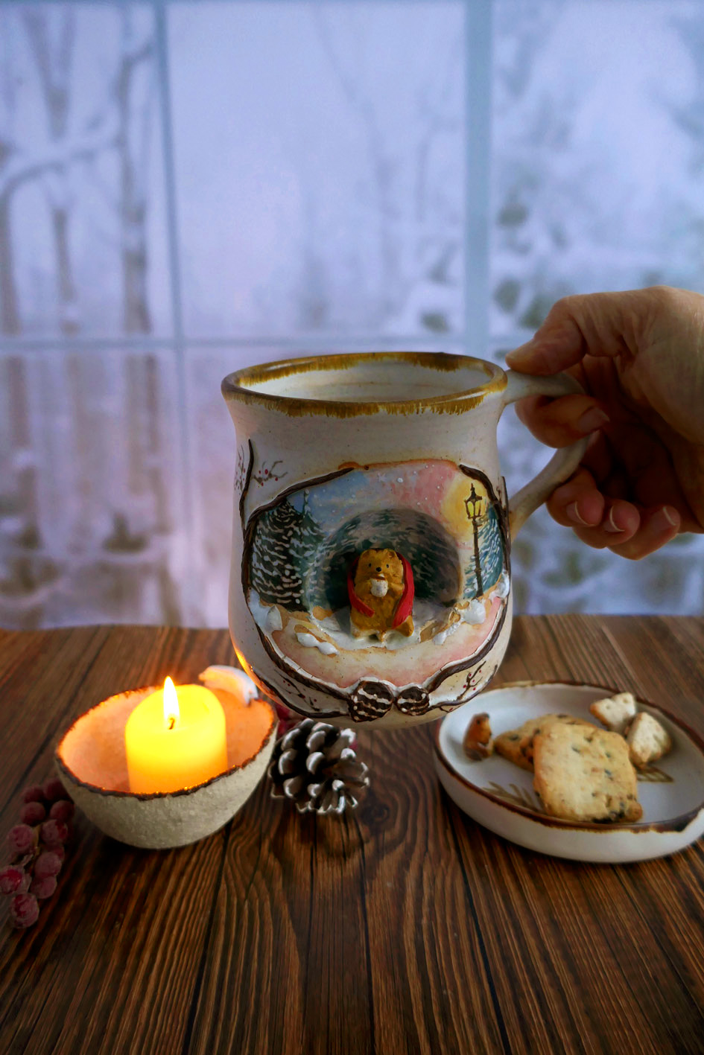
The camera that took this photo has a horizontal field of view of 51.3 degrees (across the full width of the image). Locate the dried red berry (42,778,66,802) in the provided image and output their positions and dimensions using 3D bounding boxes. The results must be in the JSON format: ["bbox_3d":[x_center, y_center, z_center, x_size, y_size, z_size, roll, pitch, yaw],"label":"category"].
[{"bbox_3d":[-0.149,0.132,0.368,0.011,0.012,0.011,-1,16,0],"label":"dried red berry"}]

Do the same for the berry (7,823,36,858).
[{"bbox_3d":[-0.149,0.141,0.330,0.012,0.012,0.012,-1,16,0],"label":"berry"}]

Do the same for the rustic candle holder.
[{"bbox_3d":[-0.084,0.112,0.342,0.097,0.062,0.097,-1,16,0],"label":"rustic candle holder"}]

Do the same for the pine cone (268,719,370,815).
[{"bbox_3d":[-0.016,0.117,0.357,0.045,0.044,0.049,-10,18,-29],"label":"pine cone"}]

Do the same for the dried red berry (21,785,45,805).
[{"bbox_3d":[-0.158,0.133,0.363,0.011,0.012,0.011,-1,16,0],"label":"dried red berry"}]

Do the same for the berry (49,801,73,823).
[{"bbox_3d":[-0.139,0.136,0.350,0.012,0.012,0.012,-1,16,0],"label":"berry"}]

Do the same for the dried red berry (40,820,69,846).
[{"bbox_3d":[-0.135,0.138,0.332,0.012,0.012,0.012,-1,16,0],"label":"dried red berry"}]

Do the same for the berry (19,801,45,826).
[{"bbox_3d":[-0.153,0.137,0.351,0.012,0.012,0.012,-1,16,0],"label":"berry"}]

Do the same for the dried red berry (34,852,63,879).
[{"bbox_3d":[-0.130,0.144,0.313,0.011,0.012,0.011,-1,16,0],"label":"dried red berry"}]

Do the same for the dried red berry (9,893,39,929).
[{"bbox_3d":[-0.131,0.153,0.292,0.012,0.012,0.012,-1,16,0],"label":"dried red berry"}]

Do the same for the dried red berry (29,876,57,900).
[{"bbox_3d":[-0.128,0.150,0.305,0.011,0.012,0.011,-1,16,0],"label":"dried red berry"}]

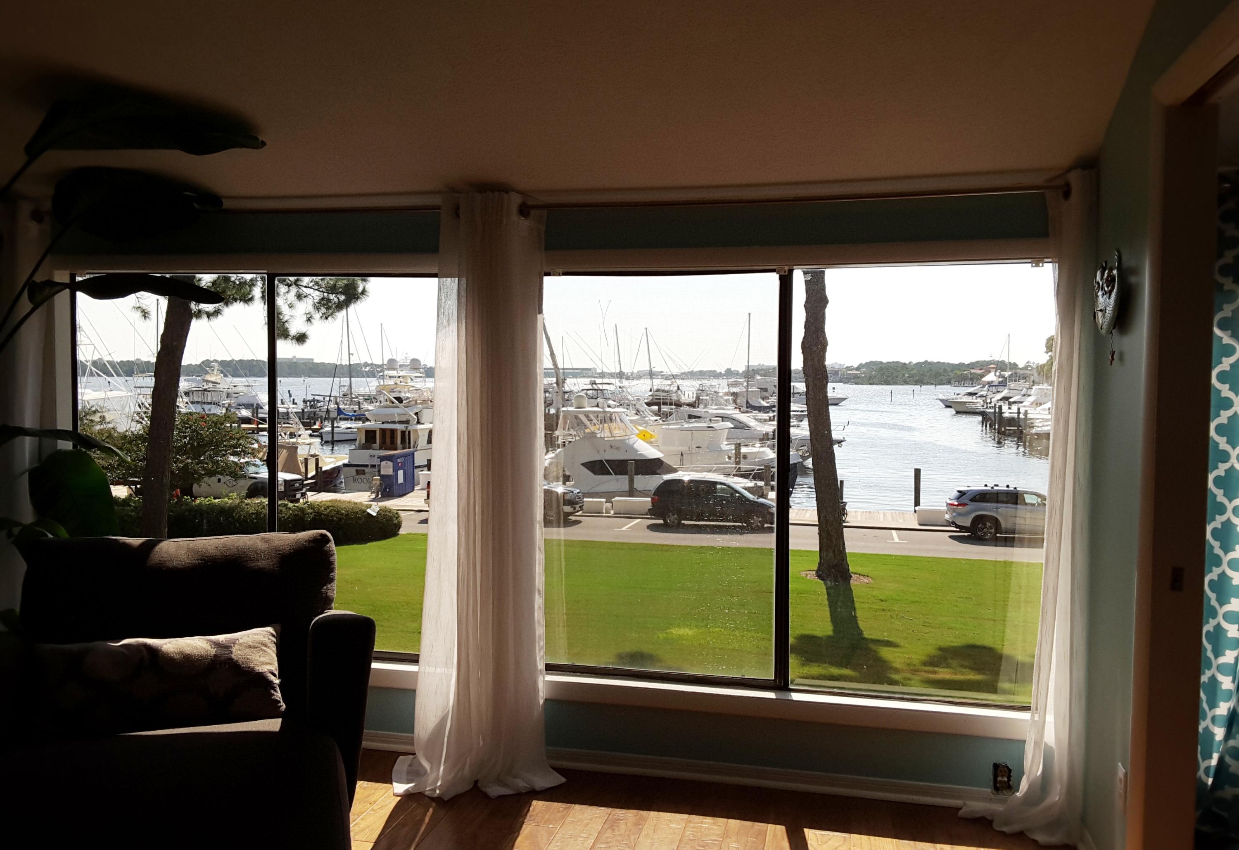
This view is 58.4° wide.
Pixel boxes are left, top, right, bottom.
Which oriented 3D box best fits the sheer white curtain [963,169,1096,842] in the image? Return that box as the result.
[{"bbox_3d":[1.313,0.256,3.588,0.355,2.117,0.239,1,3,13],"label":"sheer white curtain"}]

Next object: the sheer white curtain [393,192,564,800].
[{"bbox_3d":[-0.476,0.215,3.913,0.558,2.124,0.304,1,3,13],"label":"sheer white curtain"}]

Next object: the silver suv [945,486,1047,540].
[{"bbox_3d":[13.656,2.965,37.457,4.890,1.730,1.925,1,2,9],"label":"silver suv"}]

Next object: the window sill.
[{"bbox_3d":[-0.373,0.981,4.180,3.843,0.077,0.116,1,3,13],"label":"window sill"}]

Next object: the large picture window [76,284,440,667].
[{"bbox_3d":[-1.393,0.155,4.455,1.805,1.522,0.090,1,3,13],"label":"large picture window"}]

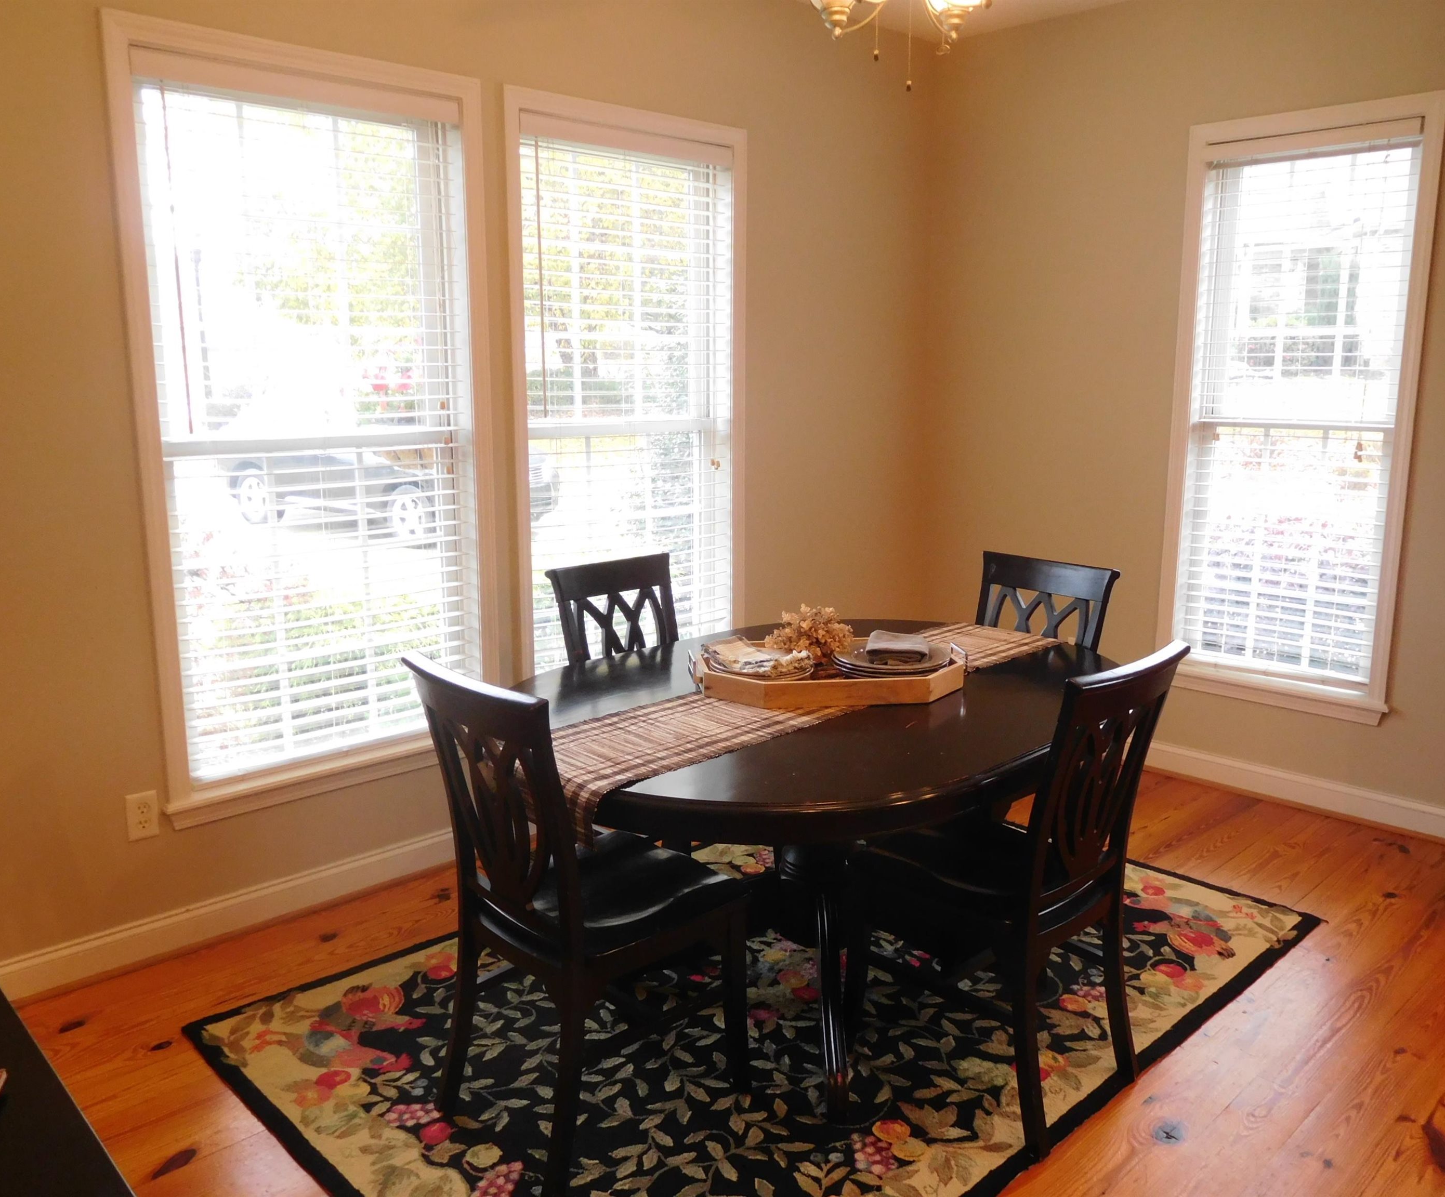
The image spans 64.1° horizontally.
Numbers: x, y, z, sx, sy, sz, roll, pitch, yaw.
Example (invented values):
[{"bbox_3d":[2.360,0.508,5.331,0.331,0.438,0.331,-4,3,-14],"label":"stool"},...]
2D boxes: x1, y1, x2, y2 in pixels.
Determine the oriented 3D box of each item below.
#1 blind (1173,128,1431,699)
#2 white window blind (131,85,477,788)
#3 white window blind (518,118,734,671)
[{"bbox_3d":[1.876,-0.590,3.821,0.060,1.768,0.640,-10,15,-42],"label":"blind"},{"bbox_3d":[-1.057,-0.438,3.123,0.859,1.768,0.060,-10,15,-42],"label":"white window blind"},{"bbox_3d":[-0.283,-0.581,3.834,0.850,1.768,0.060,-10,15,-42],"label":"white window blind"}]

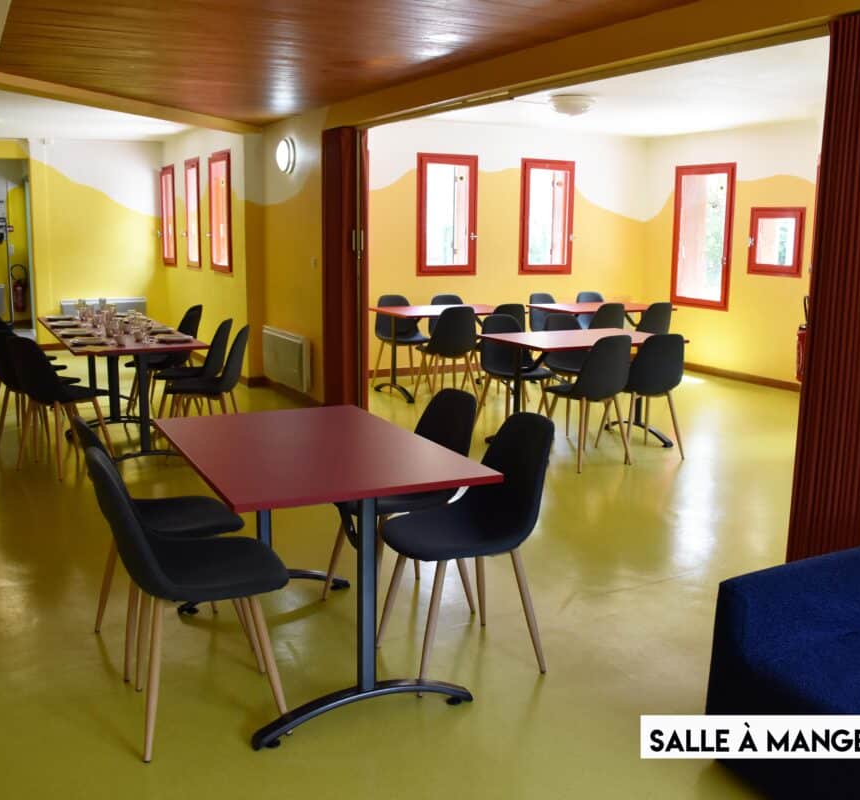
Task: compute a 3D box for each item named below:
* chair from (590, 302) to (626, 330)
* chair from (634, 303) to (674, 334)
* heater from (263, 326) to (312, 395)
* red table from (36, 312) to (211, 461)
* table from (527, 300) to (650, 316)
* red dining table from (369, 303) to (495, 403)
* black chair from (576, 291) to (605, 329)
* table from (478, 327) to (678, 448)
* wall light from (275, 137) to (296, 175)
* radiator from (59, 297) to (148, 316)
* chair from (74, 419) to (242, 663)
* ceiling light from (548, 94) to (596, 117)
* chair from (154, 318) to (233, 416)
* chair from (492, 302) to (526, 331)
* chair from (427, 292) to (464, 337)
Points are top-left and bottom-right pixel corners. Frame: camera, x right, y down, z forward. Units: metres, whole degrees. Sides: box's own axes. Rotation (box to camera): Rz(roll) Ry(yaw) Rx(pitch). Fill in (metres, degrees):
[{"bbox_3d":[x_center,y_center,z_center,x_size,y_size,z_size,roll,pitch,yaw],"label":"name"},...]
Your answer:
[{"bbox_3d":[1.532,-0.482,8.383,0.440,0.850,0.520,-5,12,-29],"label":"chair"},{"bbox_3d":[1.992,-0.494,8.481,0.440,0.850,0.520,-5,12,-29],"label":"chair"},{"bbox_3d":[-1.228,-0.364,7.746,0.090,0.450,1.060,-5,12,-28],"label":"heater"},{"bbox_3d":[-2.260,-0.136,6.406,0.800,0.740,2.370,-5,12,-28],"label":"red table"},{"bbox_3d":[1.616,-0.515,8.644,1.200,0.740,0.800,-5,12,-28],"label":"table"},{"bbox_3d":[0.146,-0.446,8.328,1.200,0.760,0.800,-5,12,-27],"label":"red dining table"},{"bbox_3d":[1.840,-0.732,9.813,0.450,0.855,0.555,-3,11,-20],"label":"black chair"},{"bbox_3d":[1.055,-0.057,6.313,1.200,0.760,0.800,-5,12,-28],"label":"table"},{"bbox_3d":[-1.234,-2.074,7.617,0.110,0.325,0.325,-5,12,-28],"label":"wall light"},{"bbox_3d":[-3.920,-1.002,10.862,1.000,0.450,0.090,-5,12,-28],"label":"radiator"},{"bbox_3d":[-0.937,0.461,3.149,0.520,0.850,0.440,-5,12,-27],"label":"chair"},{"bbox_3d":[1.139,-2.329,7.162,0.380,0.150,0.380,1,11,0],"label":"ceiling light"},{"bbox_3d":[-1.666,-0.154,6.357,0.555,0.855,0.450,-4,11,-23],"label":"chair"},{"bbox_3d":[0.578,-0.431,8.038,0.440,0.850,0.520,-5,12,-28],"label":"chair"},{"bbox_3d":[0.214,-0.575,8.782,0.440,0.850,0.520,-3,11,-18],"label":"chair"}]

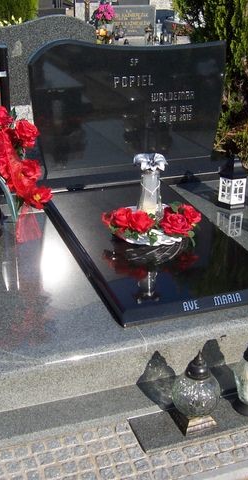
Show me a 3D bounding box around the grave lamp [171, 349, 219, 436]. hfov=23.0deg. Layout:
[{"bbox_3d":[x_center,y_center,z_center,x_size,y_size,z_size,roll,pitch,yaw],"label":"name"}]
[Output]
[{"bbox_3d":[0.247,0.493,2.008,0.165,0.300,0.165,-9,28,-17],"label":"grave lamp"}]

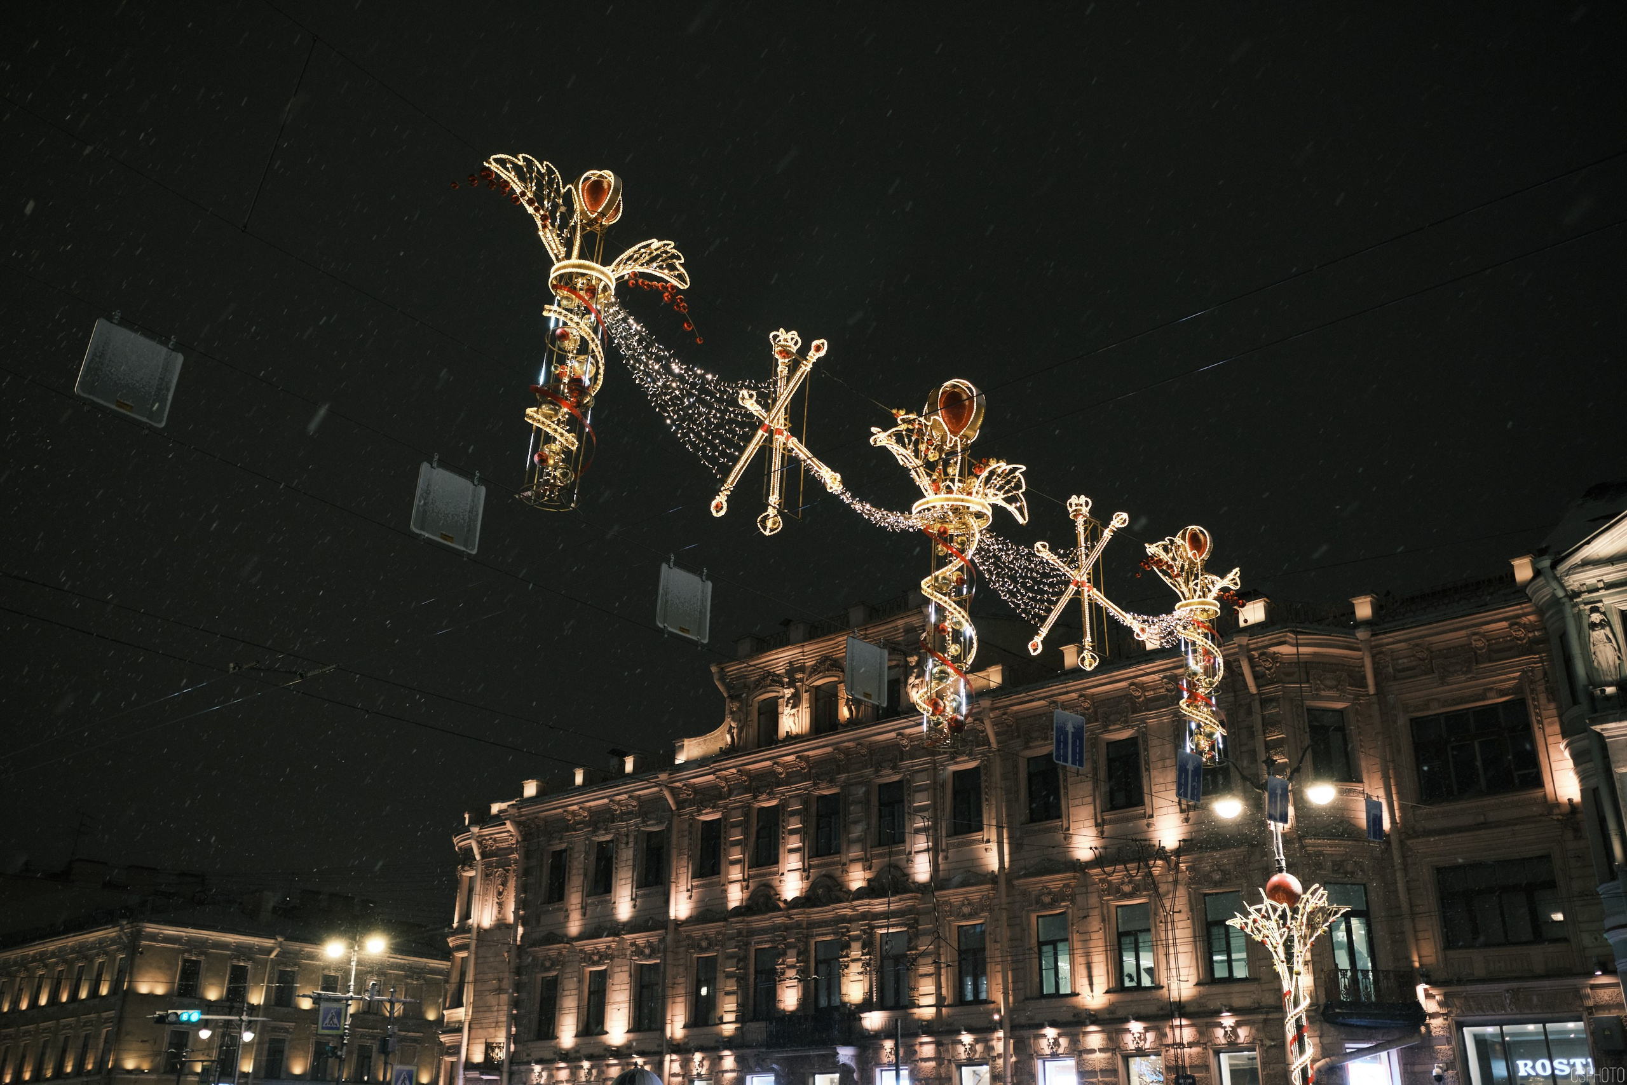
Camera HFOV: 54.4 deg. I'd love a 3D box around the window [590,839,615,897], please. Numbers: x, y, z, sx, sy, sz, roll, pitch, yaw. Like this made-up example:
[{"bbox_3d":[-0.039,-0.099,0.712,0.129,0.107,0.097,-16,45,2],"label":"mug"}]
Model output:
[{"bbox_3d":[-7.193,11.084,53.915,1.079,1.822,0.180,-18,-29,38],"label":"window"}]

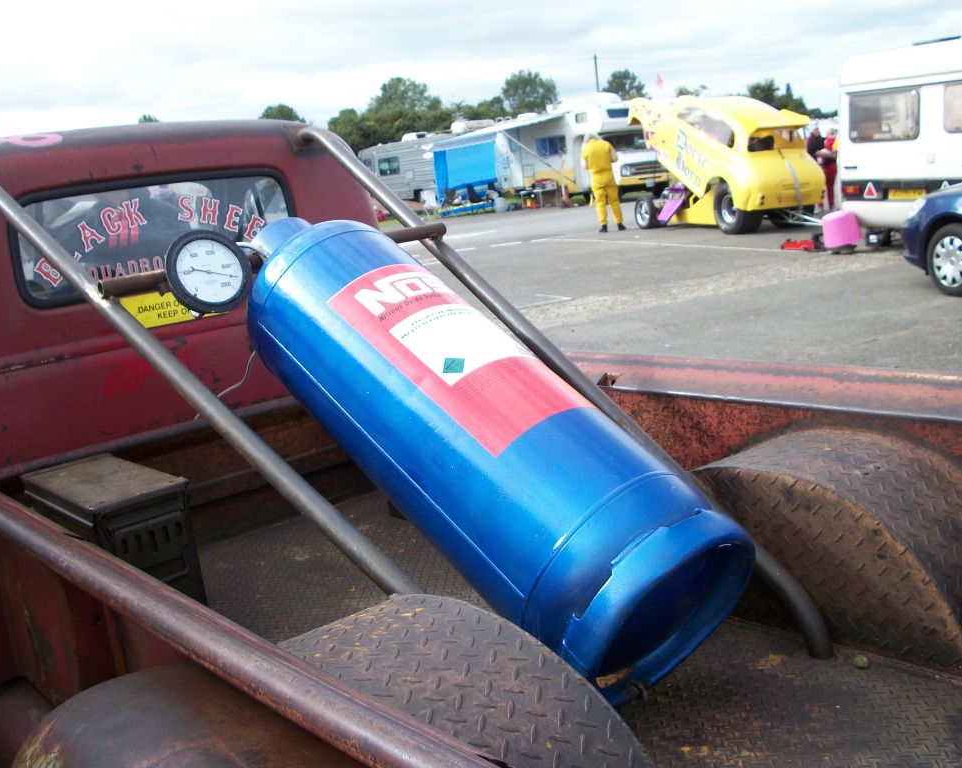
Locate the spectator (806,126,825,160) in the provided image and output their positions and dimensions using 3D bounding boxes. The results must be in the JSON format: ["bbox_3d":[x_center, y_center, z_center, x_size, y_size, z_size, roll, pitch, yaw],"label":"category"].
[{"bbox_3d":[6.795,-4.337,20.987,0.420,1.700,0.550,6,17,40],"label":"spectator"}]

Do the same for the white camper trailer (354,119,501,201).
[{"bbox_3d":[-1.526,-8.537,39.488,7.700,2.800,2.400,7,18,44],"label":"white camper trailer"}]

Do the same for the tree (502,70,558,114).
[{"bbox_3d":[4.216,-23.134,90.000,5.000,8.000,5.000,-5,13,0],"label":"tree"}]

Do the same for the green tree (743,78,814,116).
[{"bbox_3d":[33.043,-30.653,115.000,7.400,6.500,6.800,-5,13,0],"label":"green tree"}]

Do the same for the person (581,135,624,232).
[{"bbox_3d":[2.215,-3.659,18.800,0.660,1.750,0.450,-4,13,7],"label":"person"}]

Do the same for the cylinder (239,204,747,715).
[{"bbox_3d":[-0.061,0.055,1.970,0.385,0.385,1.245,-16,42,-35],"label":"cylinder"}]

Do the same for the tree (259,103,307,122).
[{"bbox_3d":[-17.254,-20.755,90.000,5.000,7.200,5.000,-5,13,0],"label":"tree"}]

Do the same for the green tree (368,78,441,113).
[{"bbox_3d":[-6.650,-22.292,90.000,6.500,8.300,6.200,-5,13,0],"label":"green tree"}]

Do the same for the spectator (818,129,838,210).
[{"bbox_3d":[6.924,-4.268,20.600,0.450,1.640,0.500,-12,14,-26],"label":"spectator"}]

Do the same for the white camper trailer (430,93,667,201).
[{"bbox_3d":[2.532,-6.985,30.884,2.400,2.880,6.200,-16,17,-40],"label":"white camper trailer"}]

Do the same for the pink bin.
[{"bbox_3d":[4.583,-1.963,13.200,0.470,0.460,0.470,-5,13,0],"label":"pink bin"}]

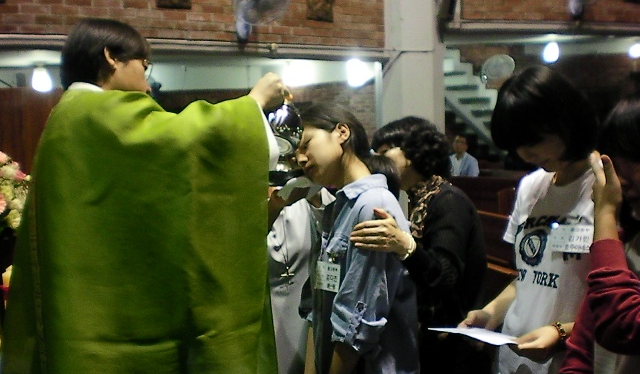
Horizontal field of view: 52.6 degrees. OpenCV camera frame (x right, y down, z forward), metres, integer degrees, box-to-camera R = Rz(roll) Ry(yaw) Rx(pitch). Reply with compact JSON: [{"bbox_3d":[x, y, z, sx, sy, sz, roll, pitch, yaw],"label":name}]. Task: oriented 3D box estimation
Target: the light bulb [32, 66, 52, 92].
[{"bbox_3d":[-2.272,-0.885,5.280,0.150,0.190,0.150,-1,6,0],"label":"light bulb"}]

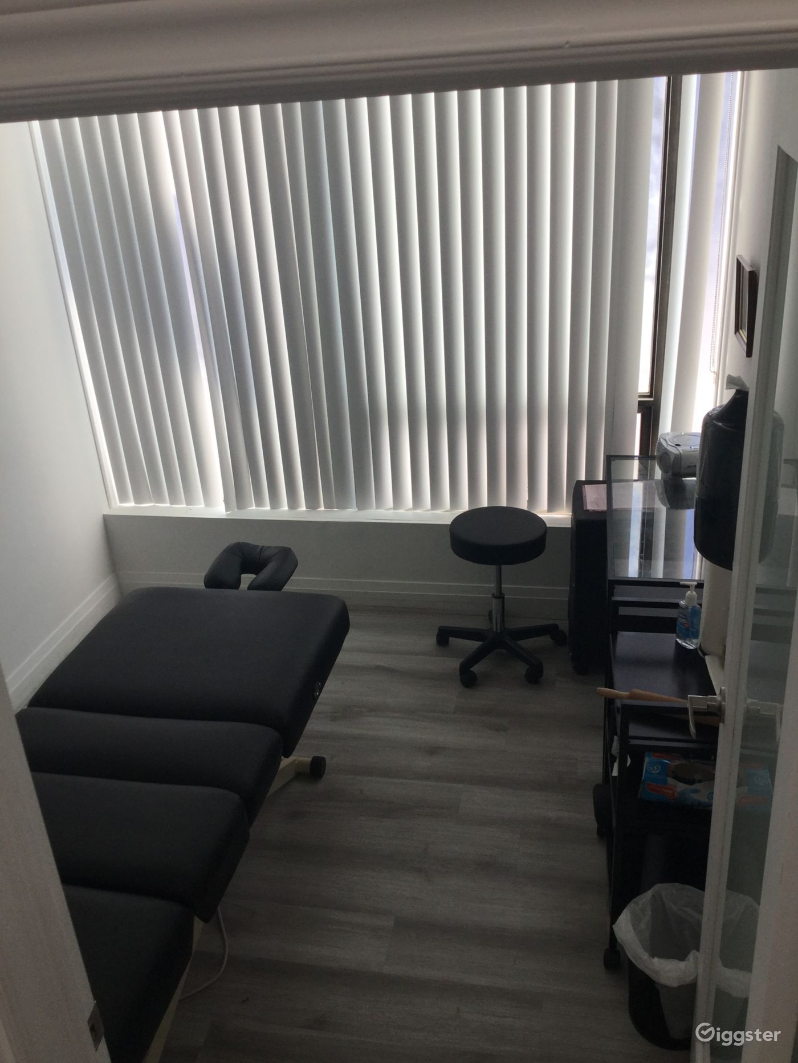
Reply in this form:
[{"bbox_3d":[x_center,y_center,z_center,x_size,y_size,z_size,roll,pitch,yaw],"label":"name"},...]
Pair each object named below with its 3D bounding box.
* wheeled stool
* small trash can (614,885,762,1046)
[{"bbox_3d":[0.384,0.235,3.650,0.510,0.565,0.510,2,25,12],"label":"wheeled stool"},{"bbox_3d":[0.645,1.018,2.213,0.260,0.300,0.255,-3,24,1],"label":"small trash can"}]

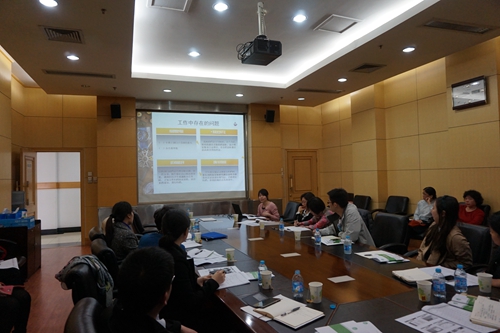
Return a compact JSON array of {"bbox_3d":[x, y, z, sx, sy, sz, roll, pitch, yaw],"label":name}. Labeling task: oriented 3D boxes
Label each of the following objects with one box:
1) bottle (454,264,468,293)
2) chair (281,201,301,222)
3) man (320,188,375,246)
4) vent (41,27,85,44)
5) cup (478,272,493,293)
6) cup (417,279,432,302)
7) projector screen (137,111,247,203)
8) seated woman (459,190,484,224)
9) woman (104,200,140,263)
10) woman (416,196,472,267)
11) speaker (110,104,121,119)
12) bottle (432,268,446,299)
[{"bbox_3d":[1.237,0.649,1.950,0.065,0.163,0.065,-1,-1,-20],"label":"bottle"},{"bbox_3d":[0.522,1.100,5.616,0.600,0.990,0.580,-1,-2,-28],"label":"chair"},{"bbox_3d":[1.063,0.896,3.692,0.850,1.280,0.560,-2,-1,-3],"label":"man"},{"bbox_3d":[-2.400,-1.695,4.308,0.460,0.030,0.460,-1,-1,-20],"label":"vent"},{"bbox_3d":[1.365,0.679,1.934,0.076,0.096,0.076,-2,-1,0],"label":"cup"},{"bbox_3d":[0.961,0.688,1.828,0.076,0.096,0.076,-2,-1,0],"label":"cup"},{"bbox_3d":[-1.346,-0.246,8.129,2.650,2.170,0.060,-1,-1,-20],"label":"projector screen"},{"bbox_3d":[2.686,0.906,4.146,0.780,1.190,0.550,-1,-2,-29],"label":"seated woman"},{"bbox_3d":[-1.118,0.972,3.458,0.780,1.240,0.520,0,-2,-44],"label":"woman"},{"bbox_3d":[1.482,0.870,2.632,0.780,1.260,0.540,-1,-1,-9],"label":"woman"},{"bbox_3d":[-2.895,-1.185,7.216,0.180,0.280,0.180,-1,6,-17],"label":"speaker"},{"bbox_3d":[1.081,0.663,1.899,0.063,0.151,0.063,-1,-1,-20],"label":"bottle"}]

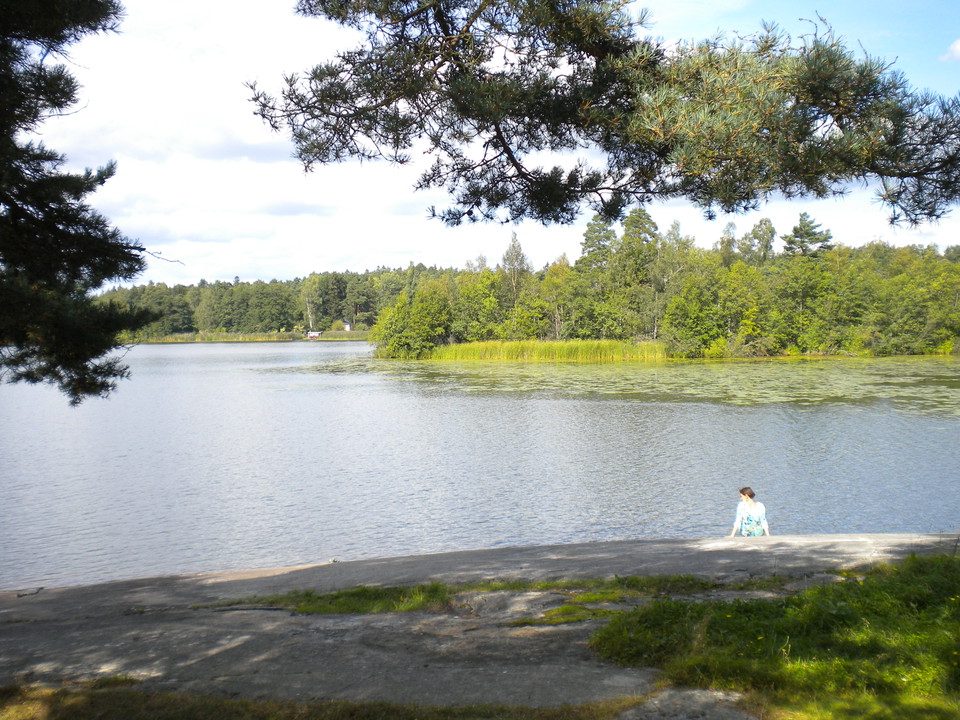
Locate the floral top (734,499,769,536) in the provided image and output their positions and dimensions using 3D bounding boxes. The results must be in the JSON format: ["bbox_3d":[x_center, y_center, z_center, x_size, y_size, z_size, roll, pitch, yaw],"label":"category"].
[{"bbox_3d":[4.000,2.360,16.800,0.520,0.540,0.320,0,1,3],"label":"floral top"}]

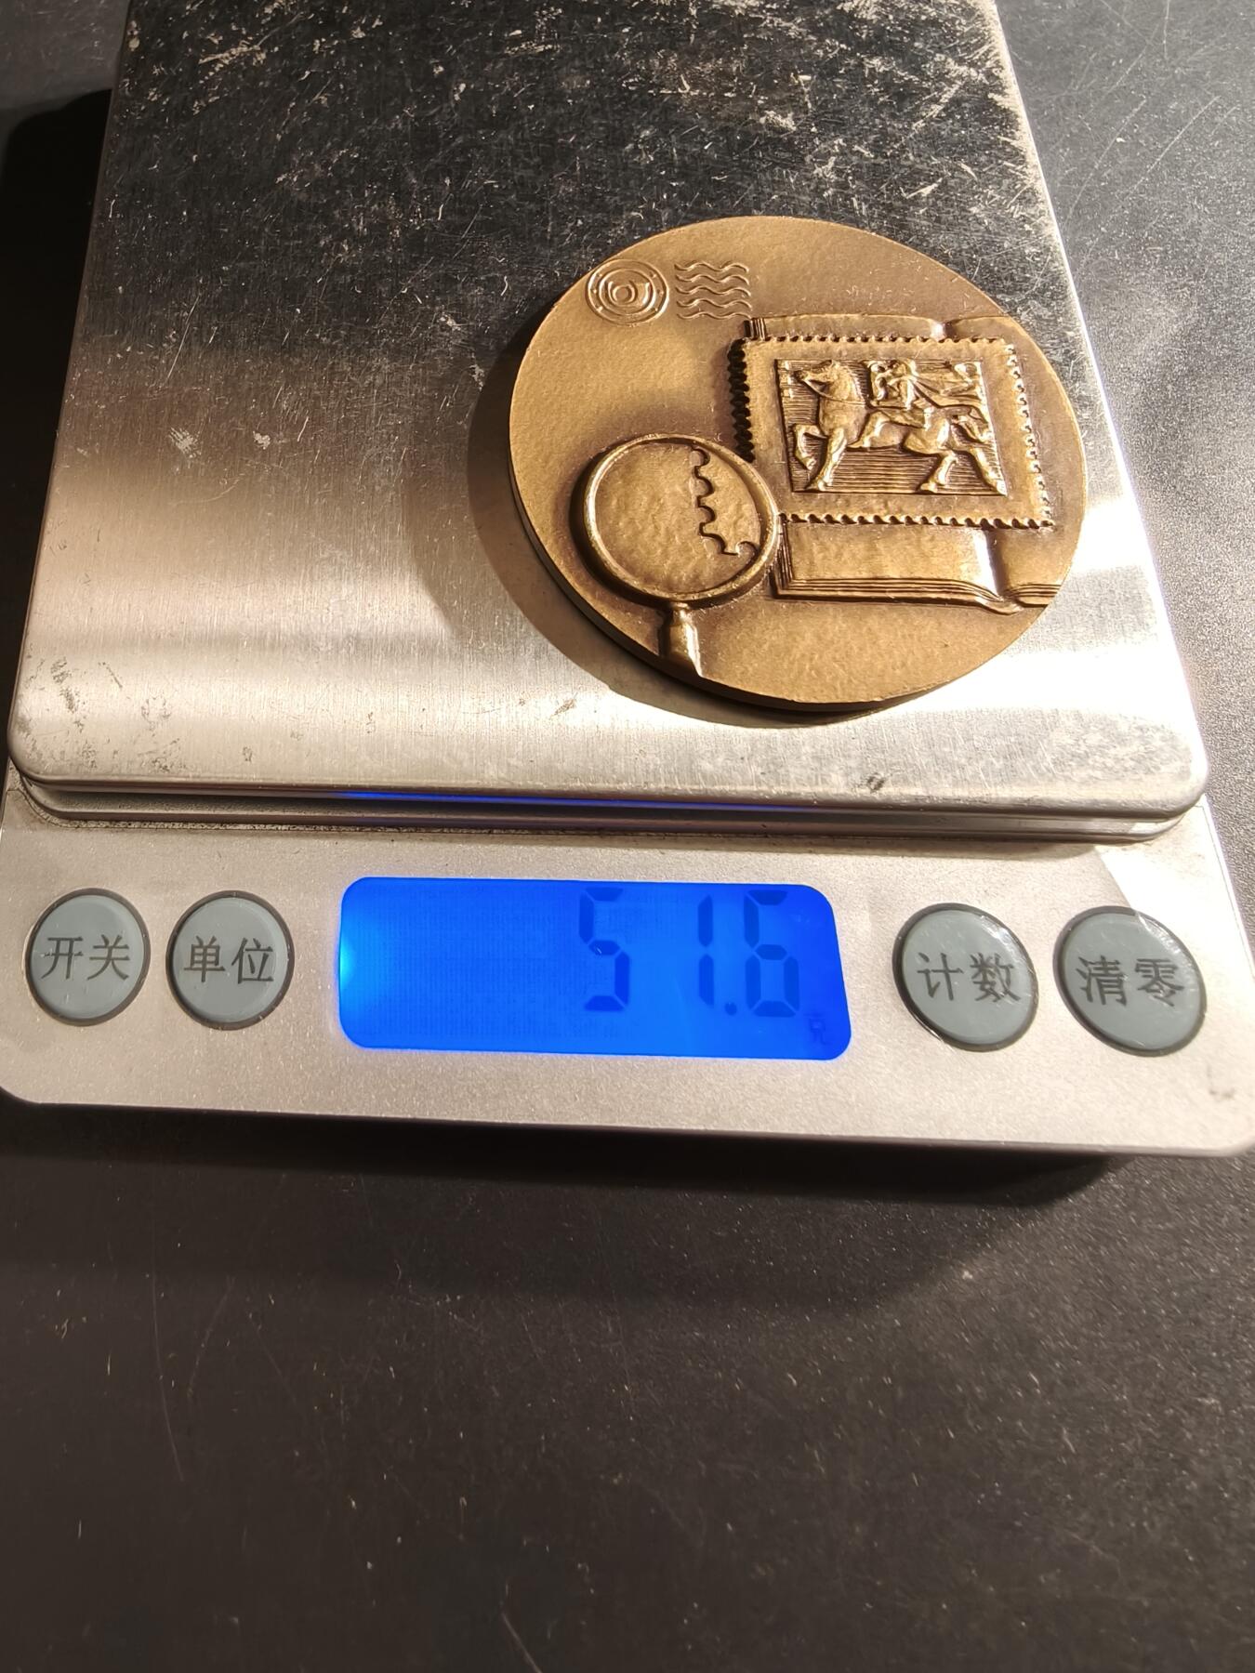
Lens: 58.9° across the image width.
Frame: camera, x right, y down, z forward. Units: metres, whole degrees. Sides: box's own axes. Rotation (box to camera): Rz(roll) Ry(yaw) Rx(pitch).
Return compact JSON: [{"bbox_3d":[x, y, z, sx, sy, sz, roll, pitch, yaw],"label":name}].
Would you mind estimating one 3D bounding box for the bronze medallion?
[{"bbox_3d":[0.015,-0.035,0.101,0.051,0.003,0.051,0,71,0],"label":"bronze medallion"}]

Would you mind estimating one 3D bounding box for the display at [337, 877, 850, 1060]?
[{"bbox_3d":[-0.003,0.011,0.090,0.041,0.002,0.014,2,71,1],"label":"display"}]

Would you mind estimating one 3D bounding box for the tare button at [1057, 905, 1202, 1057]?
[{"bbox_3d":[0.041,0.012,0.090,0.012,0.002,0.012,2,71,1],"label":"tare button"}]

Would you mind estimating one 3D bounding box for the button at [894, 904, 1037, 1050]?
[{"bbox_3d":[0.027,0.011,0.090,0.011,0.002,0.011,2,71,1],"label":"button"}]

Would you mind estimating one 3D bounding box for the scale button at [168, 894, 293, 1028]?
[{"bbox_3d":[-0.032,0.010,0.090,0.011,0.002,0.011,2,71,1],"label":"scale button"}]

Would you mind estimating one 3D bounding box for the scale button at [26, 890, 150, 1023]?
[{"bbox_3d":[-0.044,0.010,0.090,0.011,0.002,0.011,2,71,1],"label":"scale button"}]

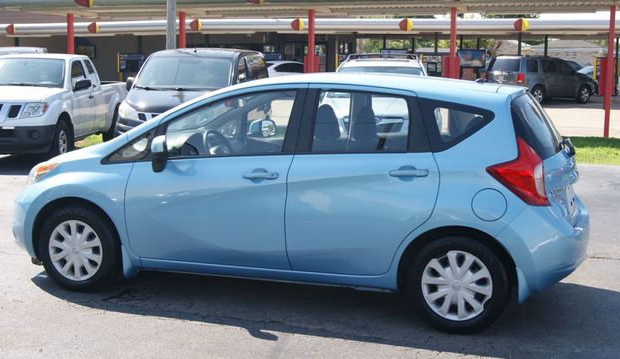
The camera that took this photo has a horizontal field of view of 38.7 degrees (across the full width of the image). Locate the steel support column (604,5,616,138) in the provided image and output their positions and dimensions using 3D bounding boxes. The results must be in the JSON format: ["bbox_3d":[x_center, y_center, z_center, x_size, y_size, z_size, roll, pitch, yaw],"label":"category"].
[{"bbox_3d":[6.463,-2.327,19.000,0.115,2.858,0.115,4,8,28],"label":"steel support column"}]

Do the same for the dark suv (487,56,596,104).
[{"bbox_3d":[8.830,-3.710,33.000,4.440,1.730,1.810,-4,9,-35],"label":"dark suv"}]

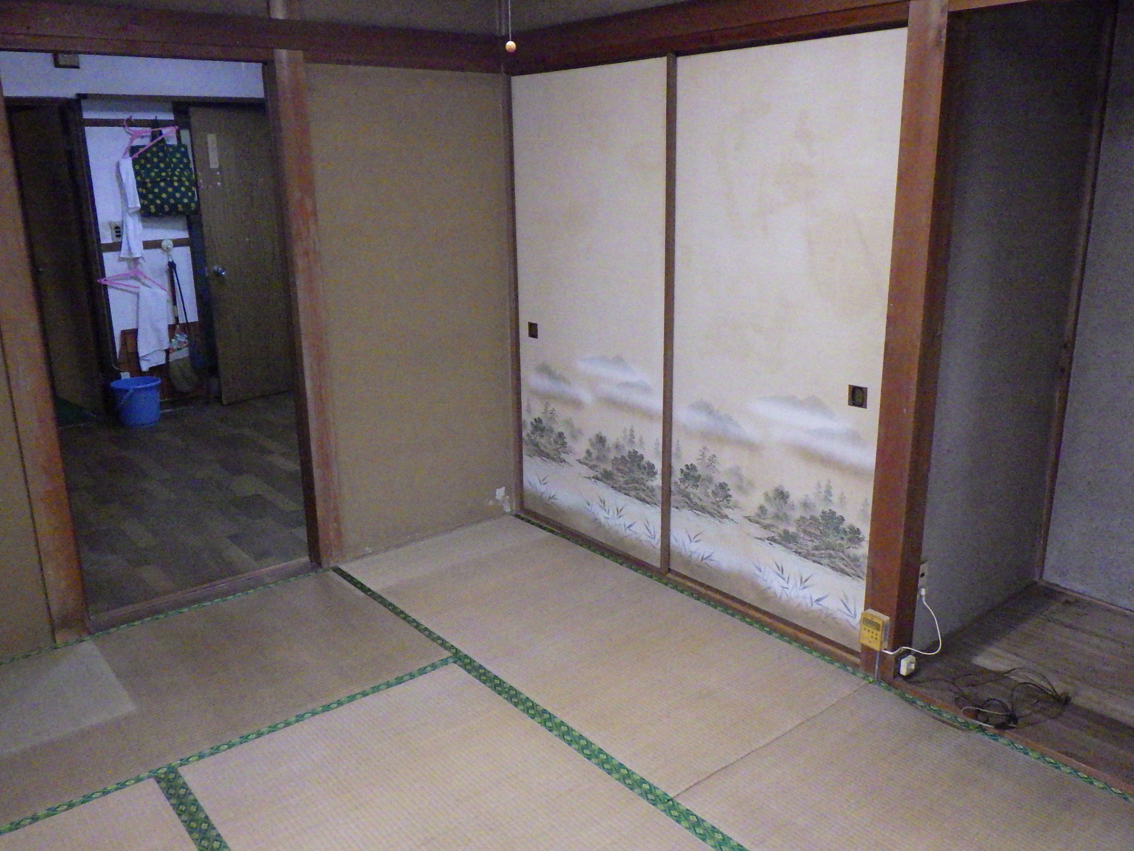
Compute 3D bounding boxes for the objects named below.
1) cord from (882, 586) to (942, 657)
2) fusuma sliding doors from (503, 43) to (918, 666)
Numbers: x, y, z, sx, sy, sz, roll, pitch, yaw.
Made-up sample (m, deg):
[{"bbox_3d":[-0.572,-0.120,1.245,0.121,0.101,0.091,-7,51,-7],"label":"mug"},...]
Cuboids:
[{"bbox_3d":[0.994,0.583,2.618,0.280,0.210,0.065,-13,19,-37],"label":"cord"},{"bbox_3d":[0.340,-0.317,3.151,0.060,1.760,1.680,-13,20,-38],"label":"fusuma sliding doors"}]

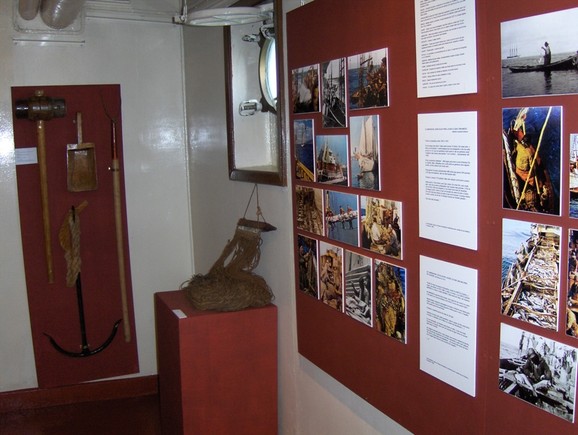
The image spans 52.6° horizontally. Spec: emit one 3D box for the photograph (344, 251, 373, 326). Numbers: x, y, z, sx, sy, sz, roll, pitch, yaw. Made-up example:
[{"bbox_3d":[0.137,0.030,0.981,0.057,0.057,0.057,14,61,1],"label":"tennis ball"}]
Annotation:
[{"bbox_3d":[0.211,0.212,1.776,0.008,0.205,0.151,-5,9,-23],"label":"photograph"}]

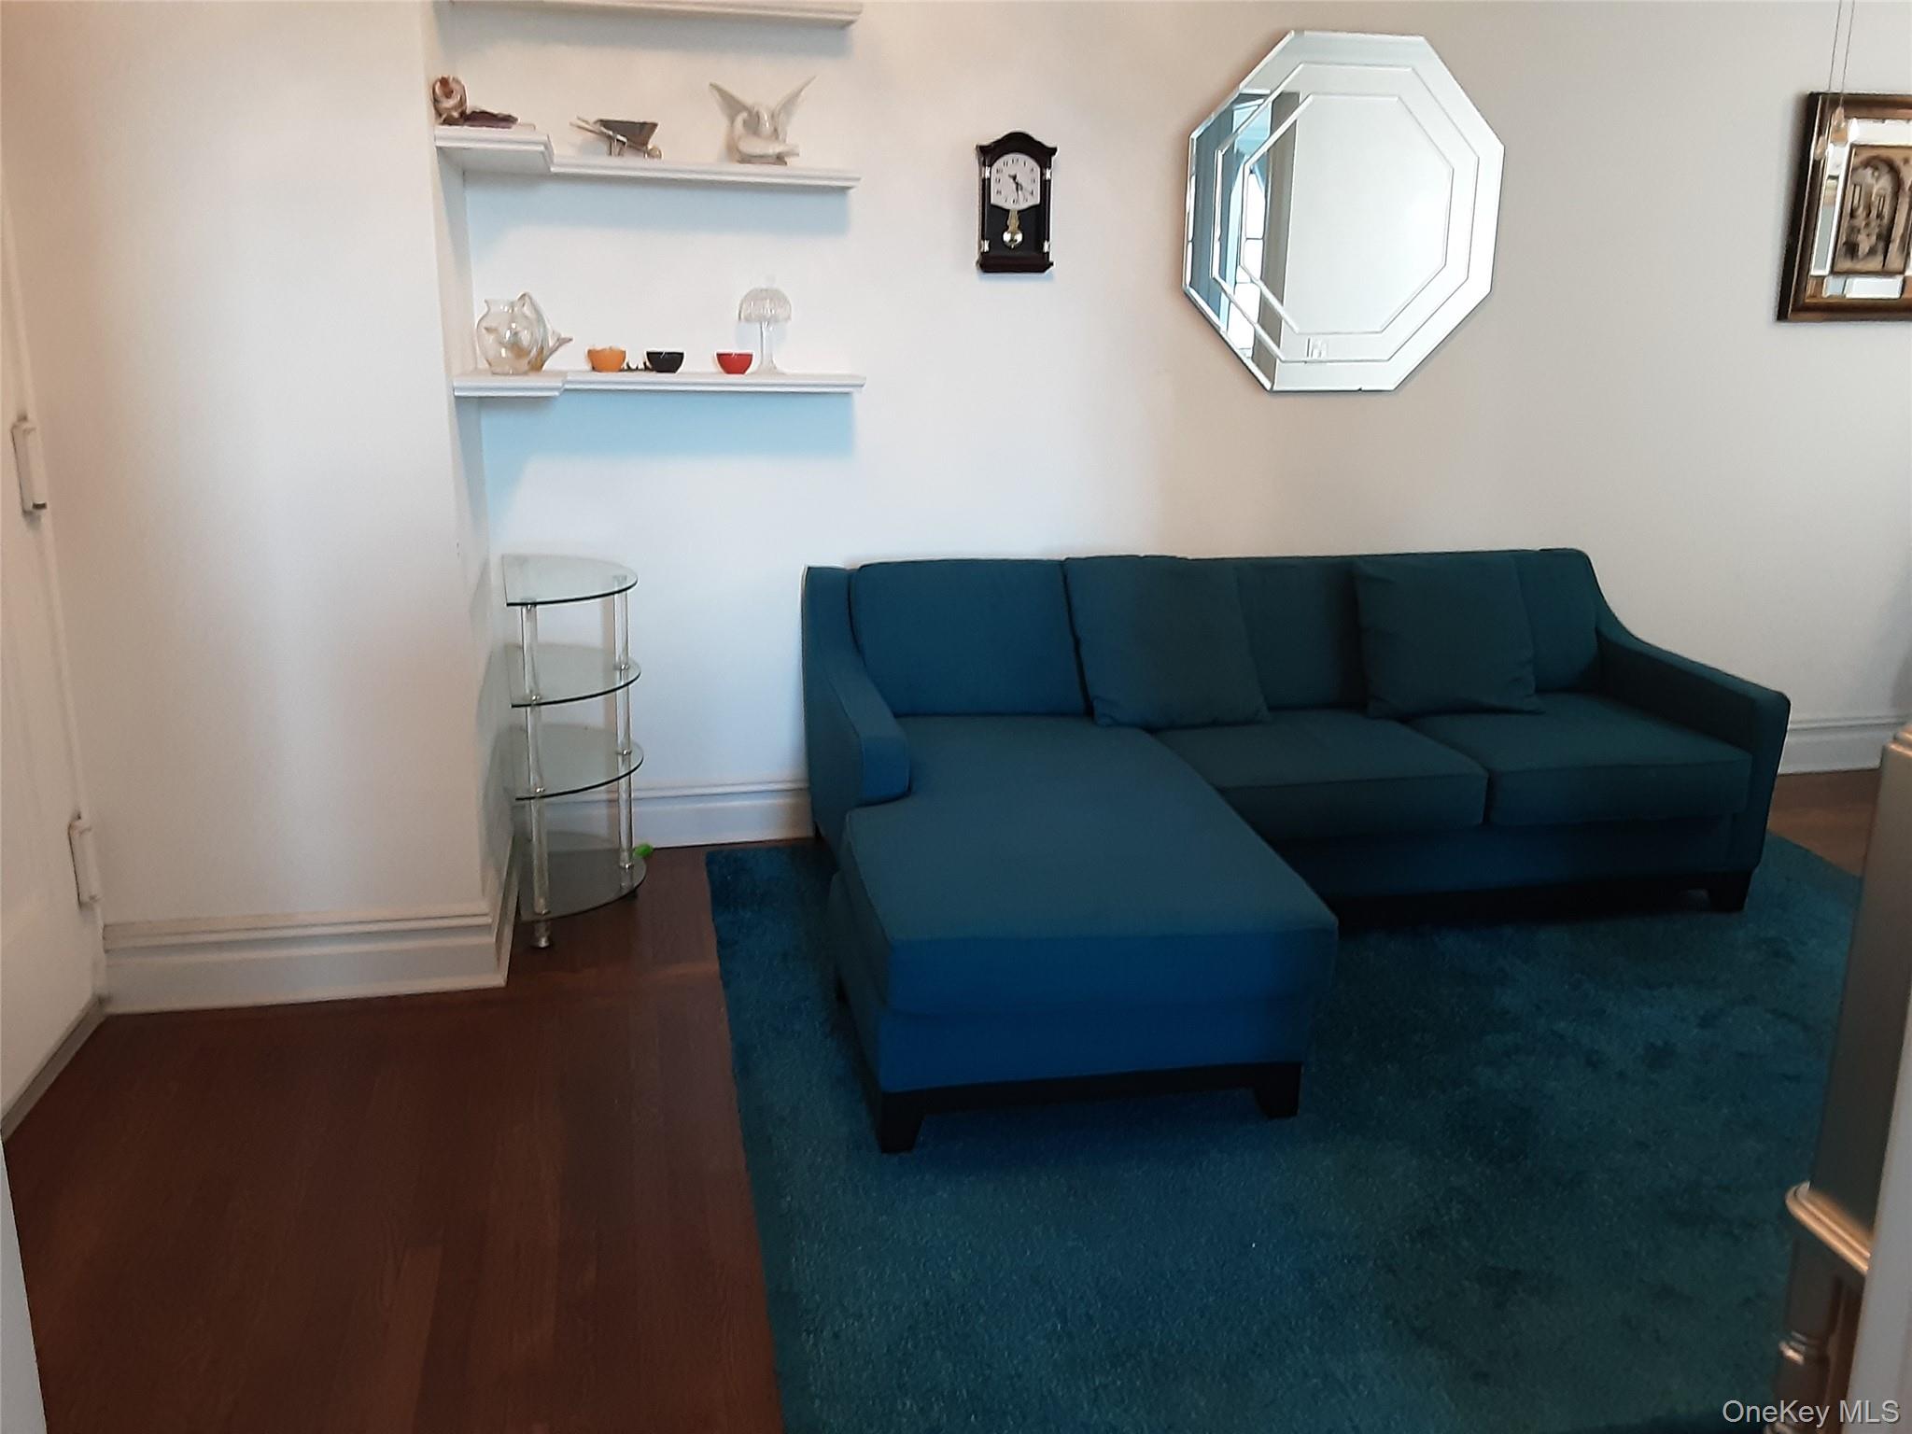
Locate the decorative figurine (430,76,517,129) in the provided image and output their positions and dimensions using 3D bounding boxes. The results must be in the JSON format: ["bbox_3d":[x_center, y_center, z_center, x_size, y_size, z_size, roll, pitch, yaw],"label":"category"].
[{"bbox_3d":[-1.034,-1.321,3.327,0.185,0.112,0.120,-3,15,-14],"label":"decorative figurine"}]

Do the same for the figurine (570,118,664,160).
[{"bbox_3d":[-0.827,-1.407,3.762,0.225,0.095,0.100,-3,15,-14],"label":"figurine"}]

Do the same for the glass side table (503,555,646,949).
[{"bbox_3d":[-0.923,0.066,3.791,0.310,0.818,0.634,-3,15,-14],"label":"glass side table"}]

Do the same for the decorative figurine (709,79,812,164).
[{"bbox_3d":[-0.485,-1.468,3.828,0.250,0.196,0.125,-3,15,-14],"label":"decorative figurine"}]

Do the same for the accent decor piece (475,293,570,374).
[{"bbox_3d":[-1.007,-0.893,3.608,0.210,0.186,0.170,-3,15,-14],"label":"accent decor piece"}]

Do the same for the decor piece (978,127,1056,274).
[{"bbox_3d":[0.158,-1.348,4.066,0.200,0.350,0.085,-3,15,-14],"label":"decor piece"}]

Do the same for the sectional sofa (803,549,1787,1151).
[{"bbox_3d":[0.874,0.124,3.613,2.369,0.820,1.699,-2,14,-11],"label":"sectional sofa"}]

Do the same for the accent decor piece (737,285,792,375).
[{"bbox_3d":[-0.489,-0.987,3.950,0.138,0.220,0.138,-3,15,-14],"label":"accent decor piece"}]

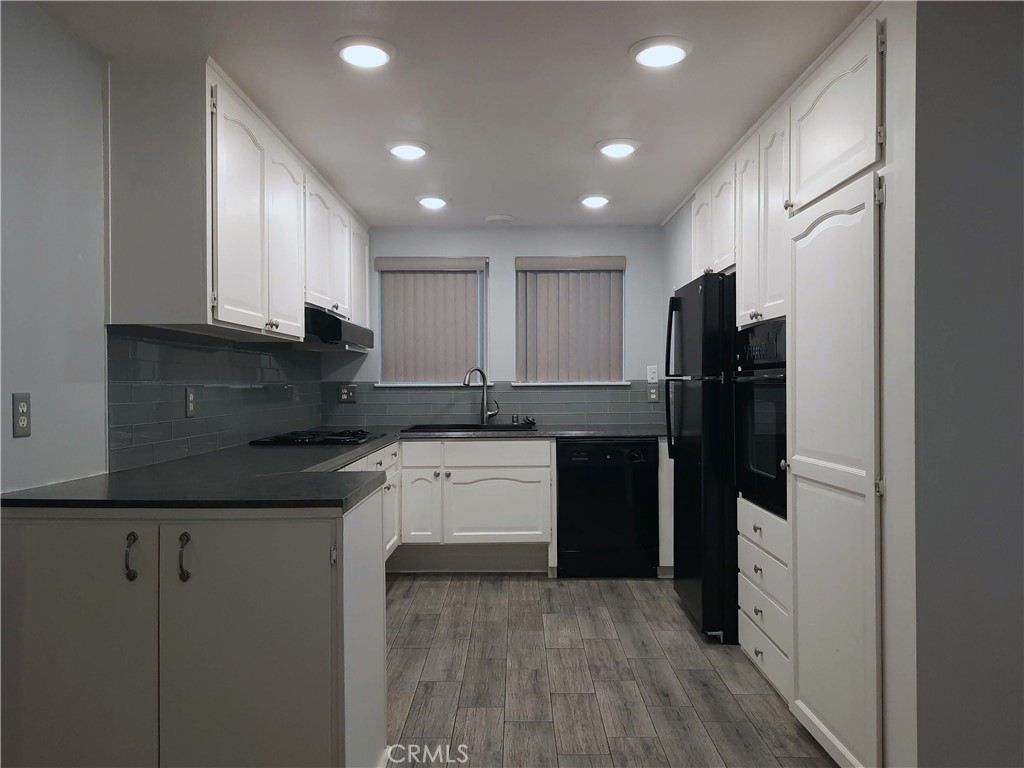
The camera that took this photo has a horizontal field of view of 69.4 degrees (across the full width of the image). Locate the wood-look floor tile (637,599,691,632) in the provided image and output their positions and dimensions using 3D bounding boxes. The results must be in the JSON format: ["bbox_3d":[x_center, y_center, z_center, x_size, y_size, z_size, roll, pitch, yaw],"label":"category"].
[{"bbox_3d":[0.780,1.214,3.870,0.176,0.012,0.487,0,0,0],"label":"wood-look floor tile"}]

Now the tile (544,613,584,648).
[{"bbox_3d":[0.240,1.186,3.539,0.171,0.010,0.469,0,0,0],"label":"tile"}]

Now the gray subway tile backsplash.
[{"bbox_3d":[-0.152,0.041,3.773,2.356,0.495,2.633,0,0,0],"label":"gray subway tile backsplash"}]

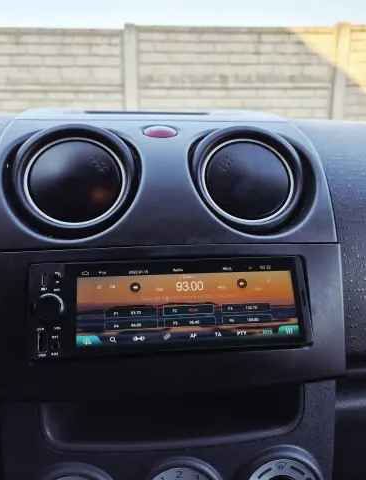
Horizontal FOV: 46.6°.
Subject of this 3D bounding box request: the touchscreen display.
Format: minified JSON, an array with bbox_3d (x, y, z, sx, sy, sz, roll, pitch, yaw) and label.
[{"bbox_3d":[0.007,0.046,0.300,0.161,0.063,0.014,-1,-17,-7],"label":"touchscreen display"}]

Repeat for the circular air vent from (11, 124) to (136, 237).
[{"bbox_3d":[-0.082,-0.044,0.322,0.088,0.085,0.033,-2,-19,-8],"label":"circular air vent"}]

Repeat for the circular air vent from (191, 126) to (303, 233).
[{"bbox_3d":[0.050,-0.047,0.340,0.086,0.085,0.033,-2,-18,-7],"label":"circular air vent"}]

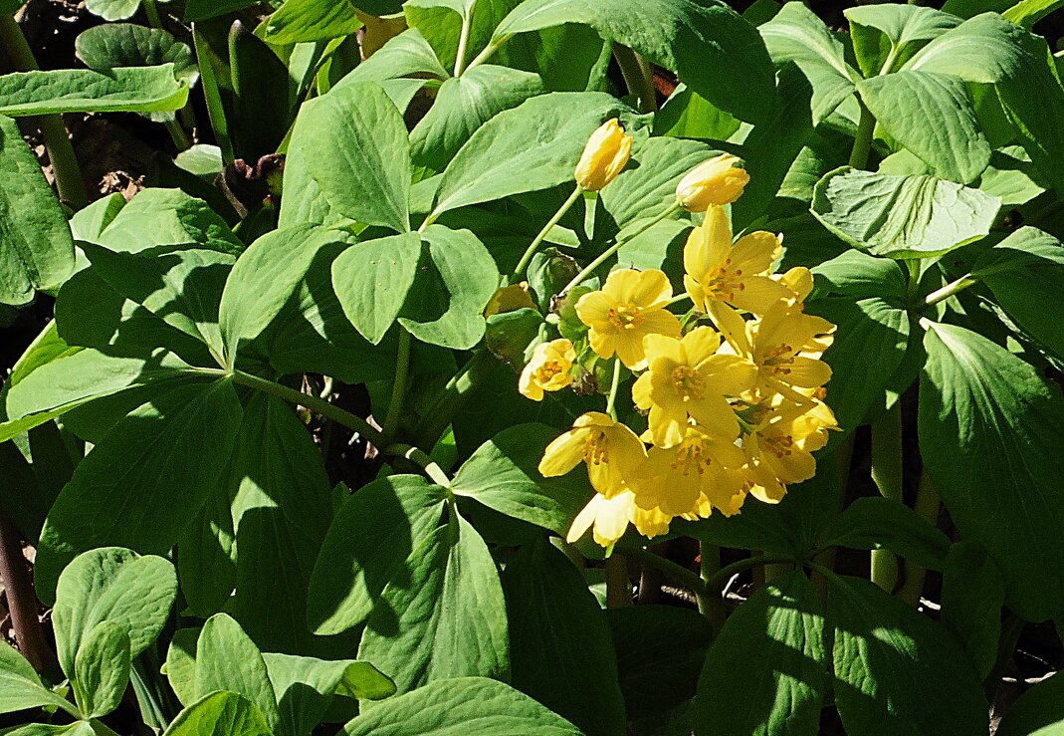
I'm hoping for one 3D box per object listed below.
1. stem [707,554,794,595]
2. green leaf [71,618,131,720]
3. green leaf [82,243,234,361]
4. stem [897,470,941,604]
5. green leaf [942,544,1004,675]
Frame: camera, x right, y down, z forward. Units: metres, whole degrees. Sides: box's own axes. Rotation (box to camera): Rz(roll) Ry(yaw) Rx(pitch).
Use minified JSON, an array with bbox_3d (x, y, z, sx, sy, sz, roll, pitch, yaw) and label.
[{"bbox_3d":[0.043,0.041,0.940,0.018,0.004,0.004,-23,0,12],"label":"stem"},{"bbox_3d":[-0.081,0.057,0.890,0.011,0.005,0.018,13,72,-2],"label":"green leaf"},{"bbox_3d":[-0.081,-0.015,1.030,0.026,0.008,0.038,-25,49,-29],"label":"green leaf"},{"bbox_3d":[0.080,0.035,0.975,0.005,0.037,0.005,9,36,0],"label":"stem"},{"bbox_3d":[0.092,0.051,0.990,0.013,0.029,0.005,0,-6,-28],"label":"green leaf"}]

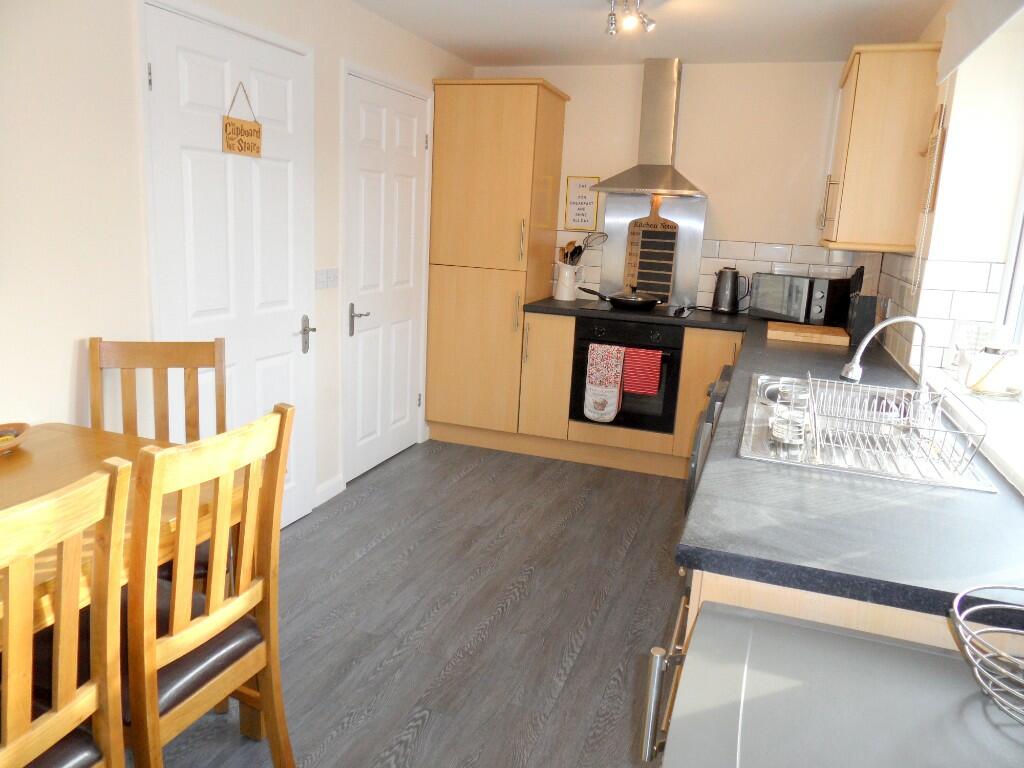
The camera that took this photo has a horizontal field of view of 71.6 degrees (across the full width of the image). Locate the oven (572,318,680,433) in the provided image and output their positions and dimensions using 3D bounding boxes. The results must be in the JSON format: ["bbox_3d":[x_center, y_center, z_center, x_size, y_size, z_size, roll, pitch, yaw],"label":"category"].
[{"bbox_3d":[0.716,-0.100,4.191,0.595,0.595,0.560,7,14,19],"label":"oven"}]

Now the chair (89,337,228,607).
[{"bbox_3d":[-1.012,0.390,2.011,0.420,0.975,0.510,-1,14,-16],"label":"chair"}]

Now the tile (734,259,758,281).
[{"bbox_3d":[1.410,-0.671,4.152,0.202,0.102,0.010,7,13,19],"label":"tile"}]

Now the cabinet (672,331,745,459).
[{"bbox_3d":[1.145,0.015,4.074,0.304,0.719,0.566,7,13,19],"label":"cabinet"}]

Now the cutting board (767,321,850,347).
[{"bbox_3d":[1.337,-0.228,3.220,0.335,0.040,0.310,8,14,19],"label":"cutting board"}]

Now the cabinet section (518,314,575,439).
[{"bbox_3d":[0.295,-0.093,4.364,0.303,0.719,0.566,7,13,19],"label":"cabinet section"}]

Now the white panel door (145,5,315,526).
[{"bbox_3d":[-1.043,-0.295,2.752,0.045,1.975,0.762,9,14,24],"label":"white panel door"}]

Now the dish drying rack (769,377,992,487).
[{"bbox_3d":[0.862,0.091,1.672,0.360,0.115,0.450,7,14,19],"label":"dish drying rack"}]

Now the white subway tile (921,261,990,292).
[{"bbox_3d":[1.549,-0.372,2.473,0.195,0.100,0.010,8,14,19],"label":"white subway tile"}]

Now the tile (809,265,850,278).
[{"bbox_3d":[1.794,-0.623,4.039,0.200,0.100,0.010,7,14,19],"label":"tile"}]

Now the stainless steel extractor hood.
[{"bbox_3d":[0.798,-1.426,3.934,0.605,0.735,0.470,8,14,19],"label":"stainless steel extractor hood"}]

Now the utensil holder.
[{"bbox_3d":[0.347,-0.637,4.435,0.152,0.227,0.130,7,13,19],"label":"utensil holder"}]

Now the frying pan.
[{"bbox_3d":[0.623,-0.498,4.113,0.480,0.116,0.300,7,14,19],"label":"frying pan"}]

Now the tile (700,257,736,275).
[{"bbox_3d":[1.219,-0.692,4.192,0.195,0.100,0.010,8,14,19],"label":"tile"}]

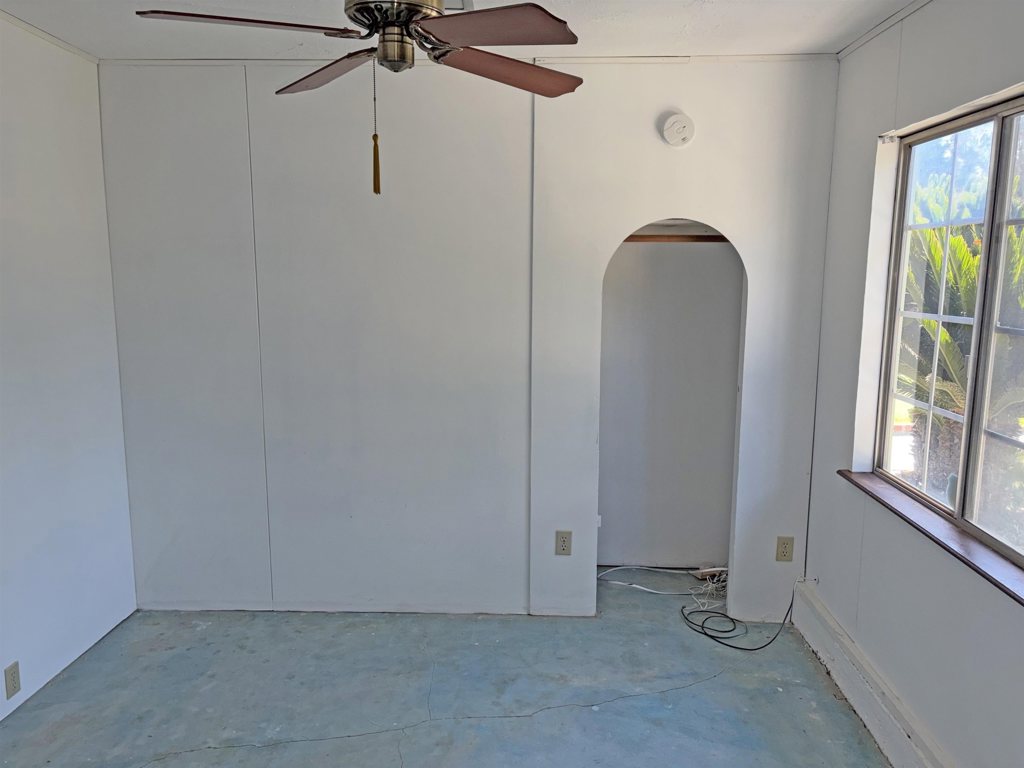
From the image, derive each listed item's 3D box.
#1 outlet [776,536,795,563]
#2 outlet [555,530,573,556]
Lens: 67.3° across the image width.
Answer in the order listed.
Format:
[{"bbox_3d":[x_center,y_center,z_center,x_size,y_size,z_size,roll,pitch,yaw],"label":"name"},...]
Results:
[{"bbox_3d":[1.224,0.740,3.438,0.072,0.115,0.010,1,9,2],"label":"outlet"},{"bbox_3d":[0.235,0.723,3.479,0.072,0.115,0.010,1,9,2],"label":"outlet"}]

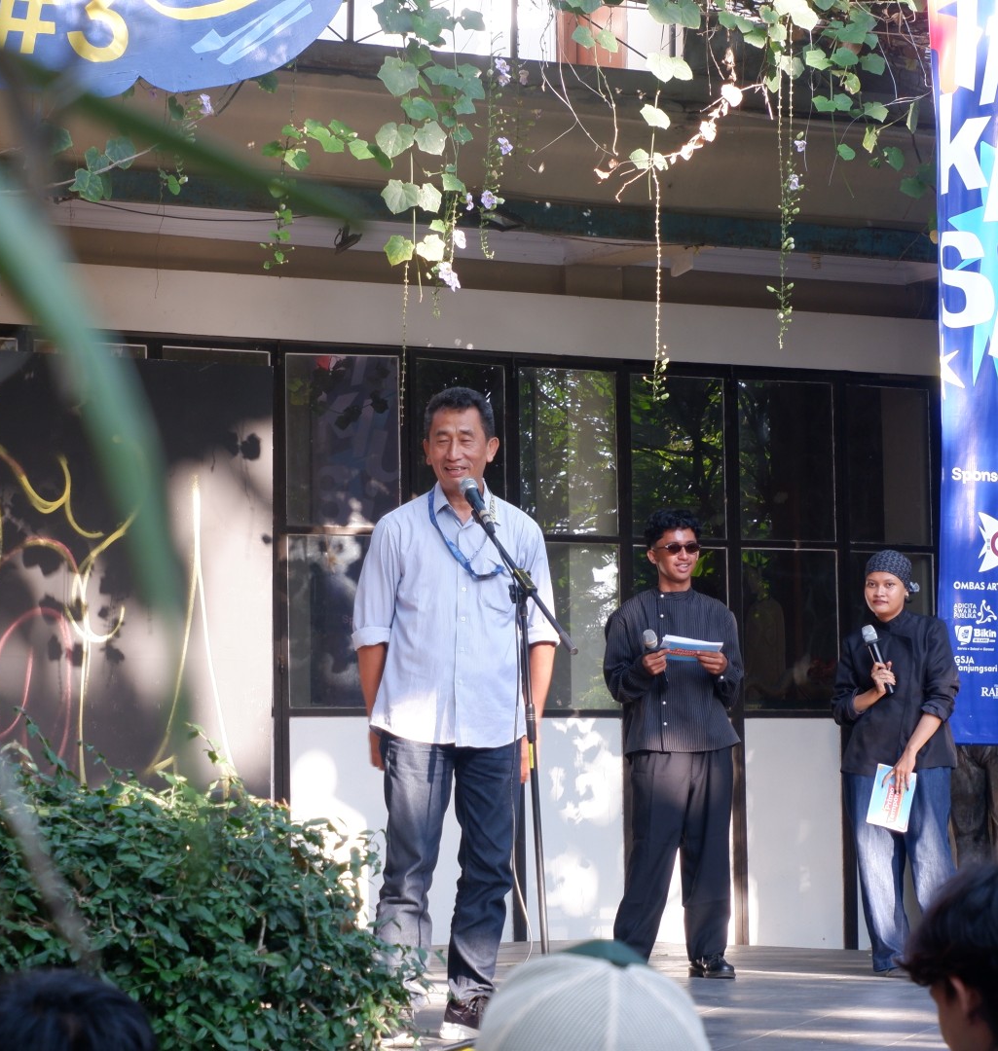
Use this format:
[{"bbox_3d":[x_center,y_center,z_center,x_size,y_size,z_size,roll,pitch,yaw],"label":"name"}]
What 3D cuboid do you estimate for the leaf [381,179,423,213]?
[{"bbox_3d":[-0.386,-1.300,13.300,0.155,0.140,0.060,-1,-5,-3],"label":"leaf"}]

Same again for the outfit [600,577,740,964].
[{"bbox_3d":[0.638,0.926,12.570,0.500,1.390,0.340,0,-5,-5],"label":"outfit"}]

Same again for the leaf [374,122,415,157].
[{"bbox_3d":[-0.375,-1.387,12.100,0.147,0.136,0.050,-1,-5,0],"label":"leaf"}]

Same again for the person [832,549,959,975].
[{"bbox_3d":[1.436,0.856,12.367,0.440,1.540,0.360,-2,-5,14],"label":"person"}]

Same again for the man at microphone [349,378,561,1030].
[{"bbox_3d":[-0.130,0.486,9.070,0.550,1.720,0.340,-1,-5,3],"label":"man at microphone"}]

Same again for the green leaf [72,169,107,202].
[{"bbox_3d":[-1.471,-1.222,12.100,0.126,0.121,0.050,0,-5,-6],"label":"green leaf"}]

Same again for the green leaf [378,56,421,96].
[{"bbox_3d":[-0.395,-1.772,13.300,0.165,0.155,0.060,-1,-5,-3],"label":"green leaf"}]

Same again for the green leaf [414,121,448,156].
[{"bbox_3d":[-0.246,-1.392,12.100,0.121,0.126,0.050,-1,-5,0],"label":"green leaf"}]

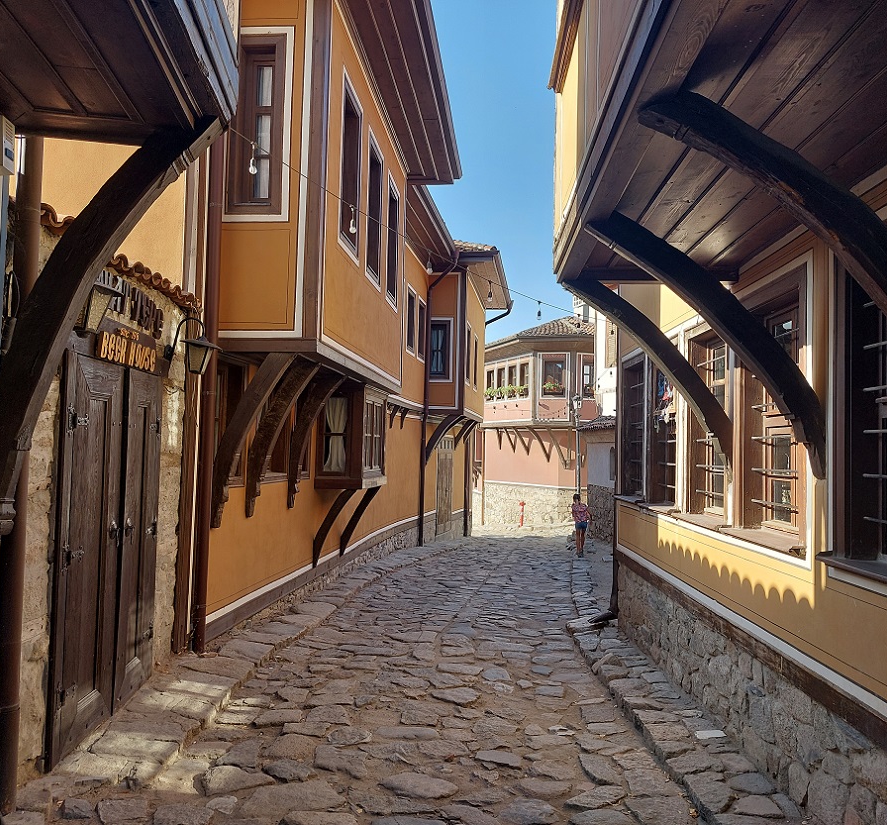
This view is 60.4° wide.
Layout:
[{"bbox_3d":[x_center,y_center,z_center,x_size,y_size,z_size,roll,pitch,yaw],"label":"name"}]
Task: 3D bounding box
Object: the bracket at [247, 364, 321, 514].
[{"bbox_3d":[-1.521,0.261,7.340,0.661,1.501,0.160,1,-3,5],"label":"bracket"}]

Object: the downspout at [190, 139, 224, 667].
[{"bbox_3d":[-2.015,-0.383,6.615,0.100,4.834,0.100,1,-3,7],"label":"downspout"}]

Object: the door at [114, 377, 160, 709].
[{"bbox_3d":[-1.887,0.744,4.688,0.070,1.970,0.665,2,-3,-3],"label":"door"}]

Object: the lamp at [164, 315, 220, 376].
[{"bbox_3d":[-1.728,-0.454,5.280,0.385,0.400,0.270,2,-3,-3],"label":"lamp"}]

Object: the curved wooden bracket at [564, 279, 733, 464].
[{"bbox_3d":[1.146,-0.179,4.314,0.940,1.096,0.140,1,-3,1],"label":"curved wooden bracket"}]

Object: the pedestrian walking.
[{"bbox_3d":[3.188,2.638,17.801,0.450,1.462,0.320,1,-3,3],"label":"pedestrian walking"}]

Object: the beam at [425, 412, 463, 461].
[{"bbox_3d":[0.016,0.532,15.418,0.740,1.035,0.130,1,-3,9],"label":"beam"}]

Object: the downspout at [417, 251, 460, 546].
[{"bbox_3d":[-0.104,-0.306,16.664,0.756,6.471,0.300,1,-3,6],"label":"downspout"}]

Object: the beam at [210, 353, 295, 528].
[{"bbox_3d":[-1.501,0.222,6.028,0.630,1.389,0.130,1,-3,7],"label":"beam"}]

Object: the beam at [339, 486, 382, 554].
[{"bbox_3d":[-1.148,1.516,10.729,0.559,0.968,0.110,1,-3,7],"label":"beam"}]

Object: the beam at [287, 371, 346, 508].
[{"bbox_3d":[-1.402,0.308,8.544,0.586,1.535,0.160,1,-3,5],"label":"beam"}]

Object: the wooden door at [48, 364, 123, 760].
[{"bbox_3d":[-1.853,0.708,3.980,0.070,1.980,0.715,2,-3,-3],"label":"wooden door"}]

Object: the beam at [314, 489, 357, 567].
[{"bbox_3d":[-1.258,1.320,8.659,0.470,0.908,0.100,1,-3,7],"label":"beam"}]

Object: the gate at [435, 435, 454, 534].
[{"bbox_3d":[0.084,1.714,18.108,0.120,2.210,1.280,1,-3,17],"label":"gate"}]

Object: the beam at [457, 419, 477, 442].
[{"bbox_3d":[0.546,0.554,18.692,0.500,0.719,0.130,1,-3,9],"label":"beam"}]

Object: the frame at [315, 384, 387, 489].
[{"bbox_3d":[-1.182,0.331,10.164,0.596,1.270,1.458,1,-3,7],"label":"frame"}]

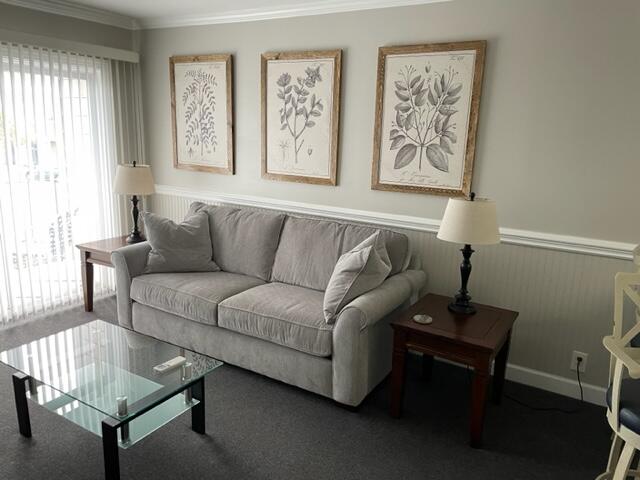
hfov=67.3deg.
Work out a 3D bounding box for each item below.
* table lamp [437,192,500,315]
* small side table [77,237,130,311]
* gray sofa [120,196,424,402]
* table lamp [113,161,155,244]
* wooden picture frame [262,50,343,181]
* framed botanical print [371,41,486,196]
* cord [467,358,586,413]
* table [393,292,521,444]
[{"bbox_3d":[0.837,0.068,2.740,0.335,0.673,0.335,9,15,29],"label":"table lamp"},{"bbox_3d":[-1.599,0.306,4.090,0.540,0.560,0.605,9,15,29],"label":"small side table"},{"bbox_3d":[-0.442,0.303,3.459,2.201,0.930,0.828,9,15,29],"label":"gray sofa"},{"bbox_3d":[-1.581,-0.335,4.105,0.335,0.673,0.335,9,15,29],"label":"table lamp"},{"bbox_3d":[-0.153,-0.899,3.570,0.675,0.932,0.035,9,15,29],"label":"wooden picture frame"},{"bbox_3d":[0.679,-0.763,3.100,0.679,0.933,0.035,9,15,29],"label":"framed botanical print"},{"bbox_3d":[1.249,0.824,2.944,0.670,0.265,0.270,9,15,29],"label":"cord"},{"bbox_3d":[0.760,0.703,2.742,0.540,0.560,0.605,9,15,29],"label":"table"}]

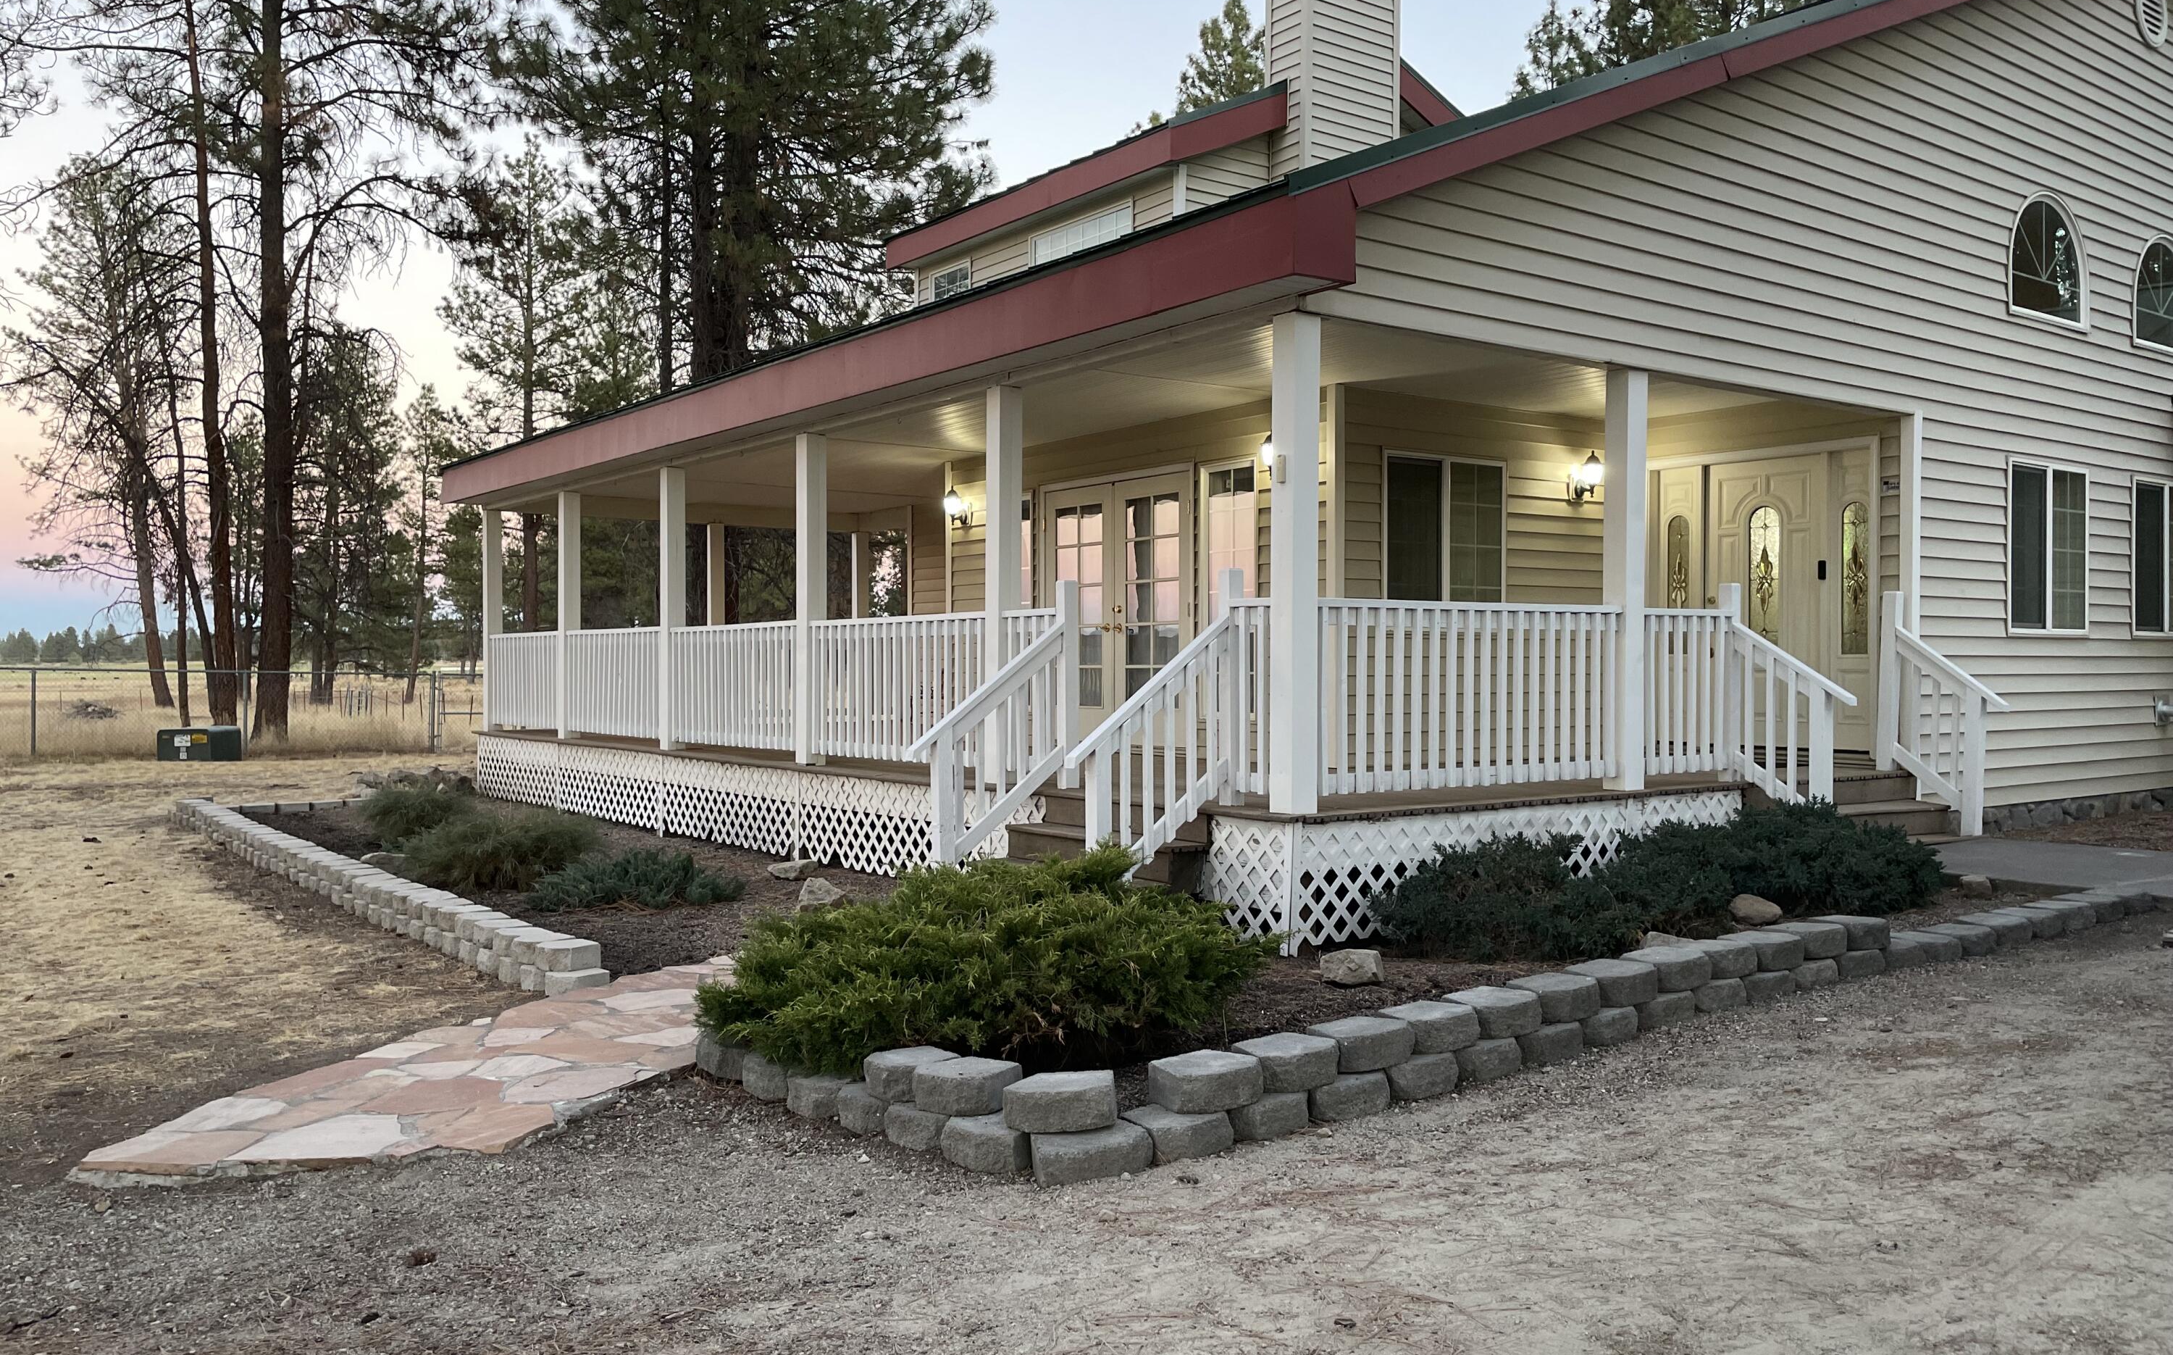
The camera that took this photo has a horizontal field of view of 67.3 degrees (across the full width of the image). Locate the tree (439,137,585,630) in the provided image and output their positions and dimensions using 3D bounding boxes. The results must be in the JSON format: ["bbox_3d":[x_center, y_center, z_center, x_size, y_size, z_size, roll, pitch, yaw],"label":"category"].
[{"bbox_3d":[-16.645,-7.465,47.955,4.700,16.900,4.700,0,0,-19],"label":"tree"}]

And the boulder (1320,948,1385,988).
[{"bbox_3d":[1.064,1.163,6.560,0.255,0.150,0.190,0,0,9],"label":"boulder"}]

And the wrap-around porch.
[{"bbox_3d":[-0.567,-0.244,12.930,6.402,2.871,12.540,0,0,-37],"label":"wrap-around porch"}]

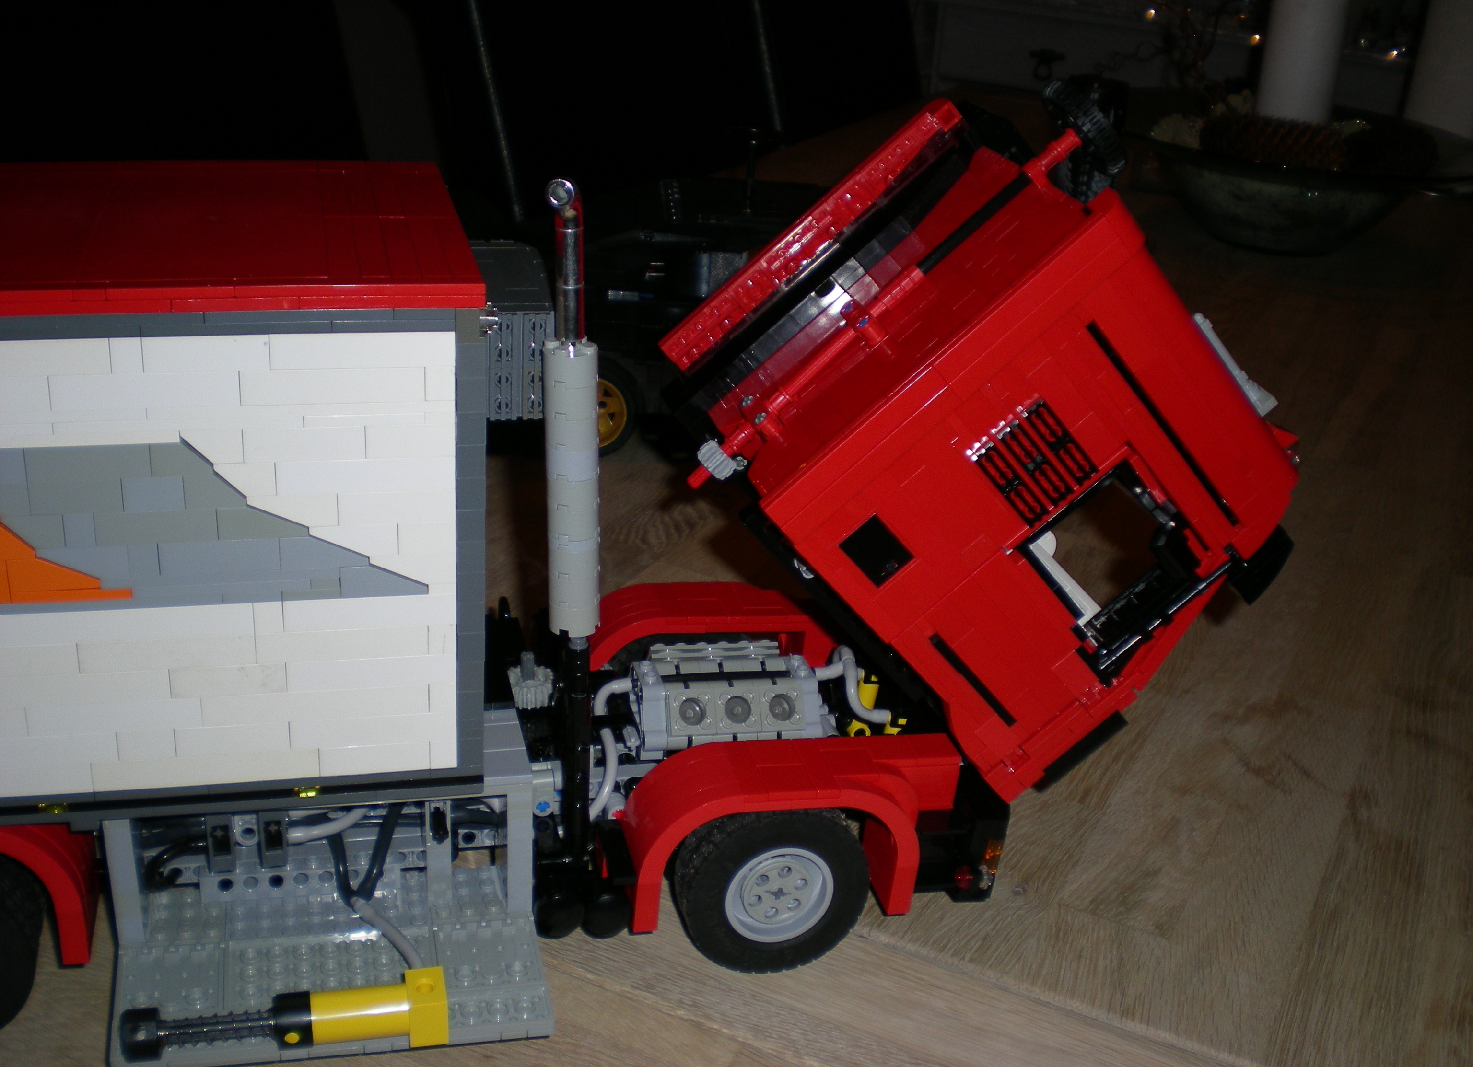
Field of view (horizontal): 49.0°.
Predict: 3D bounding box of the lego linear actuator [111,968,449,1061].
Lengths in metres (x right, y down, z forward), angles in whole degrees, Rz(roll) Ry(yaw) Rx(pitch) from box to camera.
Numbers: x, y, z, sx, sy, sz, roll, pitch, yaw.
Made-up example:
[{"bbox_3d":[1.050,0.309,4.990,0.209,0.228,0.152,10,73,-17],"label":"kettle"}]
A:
[{"bbox_3d":[-0.130,0.143,0.470,0.091,0.016,0.016,-2,26,-15],"label":"lego linear actuator"}]

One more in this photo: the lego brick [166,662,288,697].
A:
[{"bbox_3d":[-0.145,0.041,0.463,0.032,0.010,0.008,-2,23,-14],"label":"lego brick"}]

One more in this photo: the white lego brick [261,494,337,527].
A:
[{"bbox_3d":[-0.124,-0.008,0.452,0.024,0.010,0.008,-2,22,-13],"label":"white lego brick"}]

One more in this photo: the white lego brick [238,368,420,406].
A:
[{"bbox_3d":[-0.109,-0.041,0.437,0.048,0.010,0.008,-2,23,-14],"label":"white lego brick"}]

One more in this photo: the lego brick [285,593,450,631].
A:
[{"bbox_3d":[-0.106,0.021,0.468,0.048,0.010,0.008,-2,22,-13],"label":"lego brick"}]

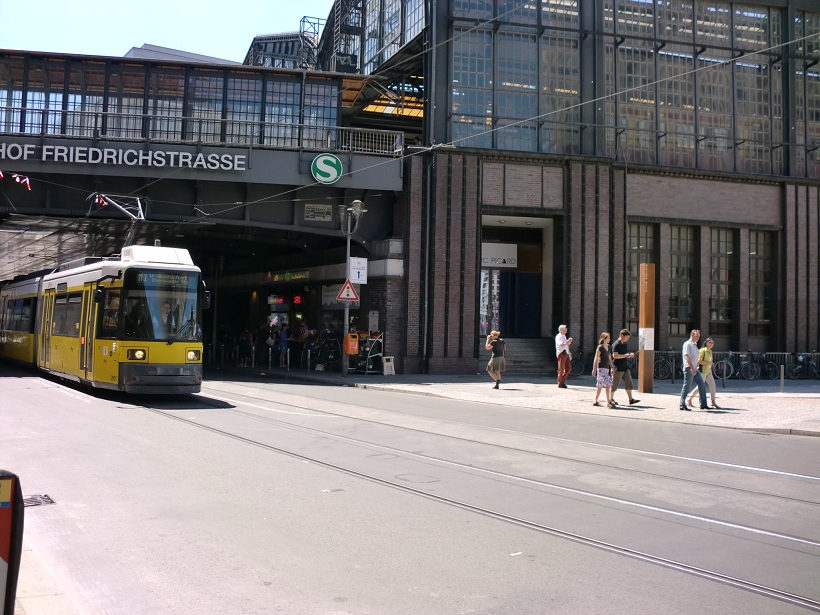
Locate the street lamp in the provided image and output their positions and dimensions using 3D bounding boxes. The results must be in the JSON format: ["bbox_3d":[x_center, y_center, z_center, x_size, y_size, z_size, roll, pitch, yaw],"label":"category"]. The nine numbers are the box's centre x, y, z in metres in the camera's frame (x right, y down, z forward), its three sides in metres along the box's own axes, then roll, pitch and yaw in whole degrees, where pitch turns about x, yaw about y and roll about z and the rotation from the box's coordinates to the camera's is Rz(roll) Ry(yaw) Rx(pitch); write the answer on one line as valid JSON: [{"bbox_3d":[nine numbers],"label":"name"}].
[{"bbox_3d":[-2.133,-0.668,28.905,0.600,6.100,1.200,2,-2,-26],"label":"street lamp"}]

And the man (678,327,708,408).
[{"bbox_3d":[6.241,1.356,18.230,0.640,1.750,0.520,1,-2,13],"label":"man"}]

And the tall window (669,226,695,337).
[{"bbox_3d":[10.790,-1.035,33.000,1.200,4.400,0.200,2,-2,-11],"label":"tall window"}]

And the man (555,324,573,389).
[{"bbox_3d":[4.388,1.396,23.631,0.480,1.790,0.500,1,-2,5],"label":"man"}]

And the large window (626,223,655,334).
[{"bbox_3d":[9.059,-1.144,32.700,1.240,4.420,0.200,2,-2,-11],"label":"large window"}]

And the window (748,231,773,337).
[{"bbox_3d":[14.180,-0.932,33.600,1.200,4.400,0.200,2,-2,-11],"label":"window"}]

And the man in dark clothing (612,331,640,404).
[{"bbox_3d":[4.912,1.350,18.900,0.620,1.760,0.530,0,-2,24],"label":"man in dark clothing"}]

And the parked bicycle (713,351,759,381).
[{"bbox_3d":[12.129,2.155,30.800,1.760,1.080,0.550,2,-2,-13],"label":"parked bicycle"}]

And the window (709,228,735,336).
[{"bbox_3d":[12.303,-1.029,32.800,1.200,4.250,0.180,2,-2,-13],"label":"window"}]

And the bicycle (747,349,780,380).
[{"bbox_3d":[13.488,2.239,31.718,1.720,1.070,0.550,3,-2,-37],"label":"bicycle"}]

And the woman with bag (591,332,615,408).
[{"bbox_3d":[4.202,1.375,18.100,0.480,1.660,0.500,-1,-3,41],"label":"woman with bag"}]

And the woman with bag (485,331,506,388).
[{"bbox_3d":[2.392,1.461,23.200,0.550,1.650,0.500,3,-3,-37],"label":"woman with bag"}]

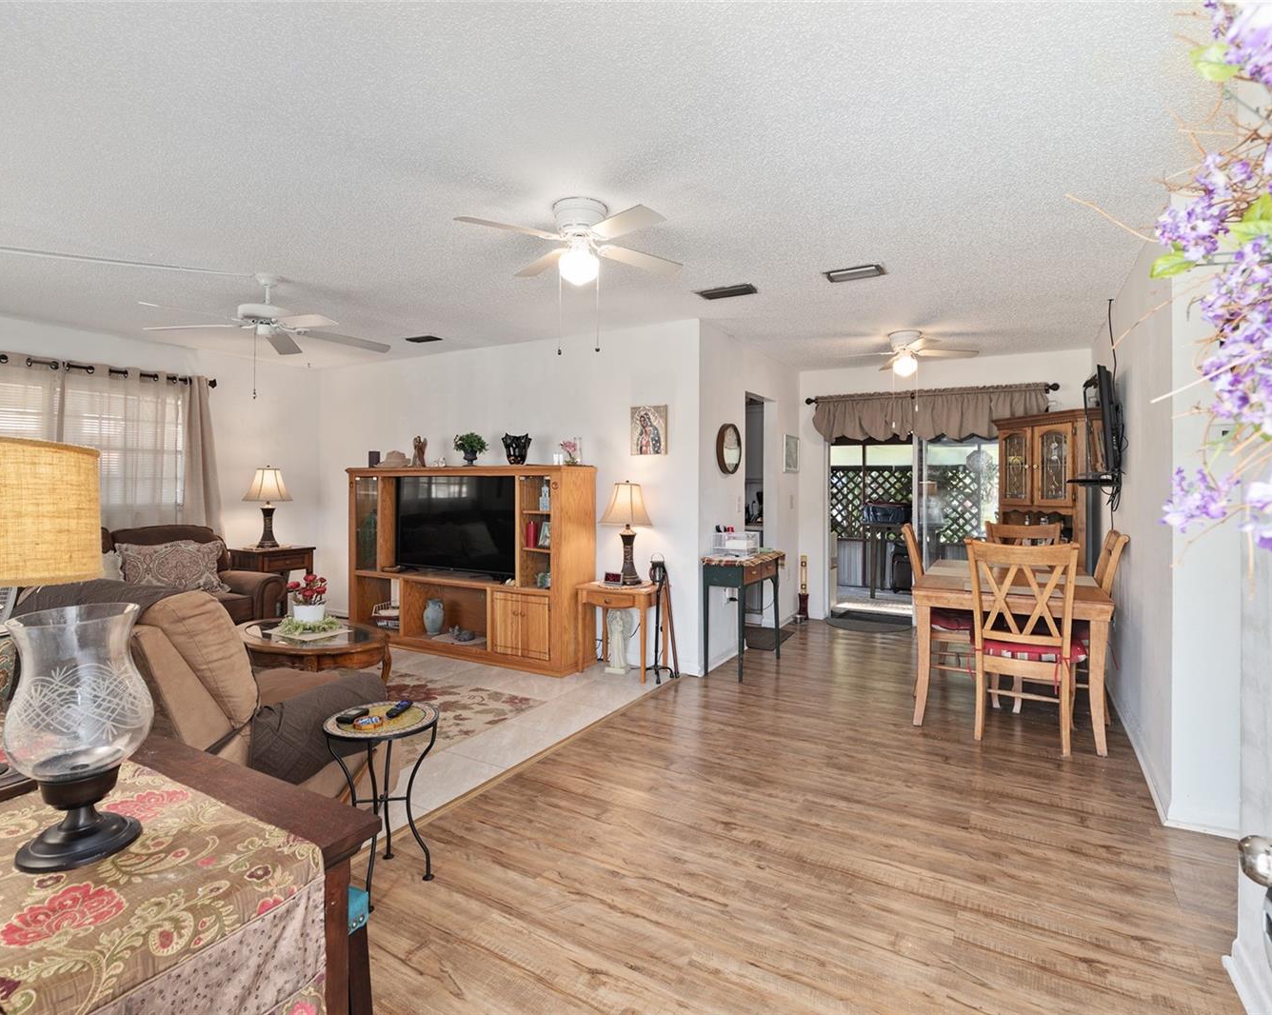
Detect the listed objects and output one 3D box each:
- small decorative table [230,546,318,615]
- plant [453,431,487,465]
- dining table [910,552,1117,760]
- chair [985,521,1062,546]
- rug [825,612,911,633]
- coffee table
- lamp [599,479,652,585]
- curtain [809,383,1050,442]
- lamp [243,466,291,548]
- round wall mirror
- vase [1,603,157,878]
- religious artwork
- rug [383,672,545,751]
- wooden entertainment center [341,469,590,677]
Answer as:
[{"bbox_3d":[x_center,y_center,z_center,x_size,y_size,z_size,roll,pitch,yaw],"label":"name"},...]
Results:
[{"bbox_3d":[-3.248,0.719,5.680,0.480,0.730,0.530,1,2,31],"label":"small decorative table"},{"bbox_3d":[-1.312,-0.464,5.050,0.260,0.275,0.250,0,2,0],"label":"plant"},{"bbox_3d":[2.264,0.795,3.873,0.885,0.755,1.470,1,2,31],"label":"dining table"},{"bbox_3d":[2.757,0.639,4.528,0.480,1.020,0.550,1,2,31],"label":"chair"},{"bbox_3d":[2.204,1.091,5.980,0.820,0.015,0.620,1,2,31],"label":"rug"},{"bbox_3d":[-1.950,0.962,3.760,1.150,0.450,0.690,1,2,31],"label":"coffee table"},{"bbox_3d":[-0.062,0.177,4.400,0.375,0.720,0.375,0,2,0],"label":"lamp"},{"bbox_3d":[2.515,-0.810,5.614,1.930,0.400,0.120,1,2,31],"label":"curtain"},{"bbox_3d":[-3.249,-0.005,5.600,0.375,0.720,0.375,1,2,31],"label":"lamp"},{"bbox_3d":[0.699,-0.434,4.730,0.045,0.385,0.385,1,2,31],"label":"round wall mirror"},{"bbox_3d":[-0.864,0.349,0.981,0.173,0.357,0.173,1,2,31],"label":"vase"},{"bbox_3d":[0.090,-0.541,4.505,0.287,0.345,0.025,1,2,31],"label":"religious artwork"},{"bbox_3d":[-1.877,1.189,3.672,2.100,0.010,1.700,1,2,31],"label":"rug"},{"bbox_3d":[-1.390,0.423,5.109,2.330,1.445,0.450,1,2,31],"label":"wooden entertainment center"}]

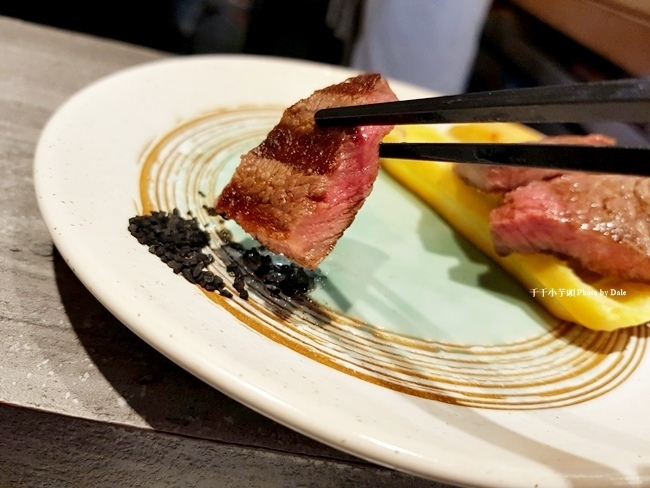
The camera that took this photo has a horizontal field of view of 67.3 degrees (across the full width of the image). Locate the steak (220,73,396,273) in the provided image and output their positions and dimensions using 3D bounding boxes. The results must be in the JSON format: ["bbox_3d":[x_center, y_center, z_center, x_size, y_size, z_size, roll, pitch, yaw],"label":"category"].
[{"bbox_3d":[-0.005,-0.029,0.169,0.036,0.062,0.019,19,-15,34],"label":"steak"}]

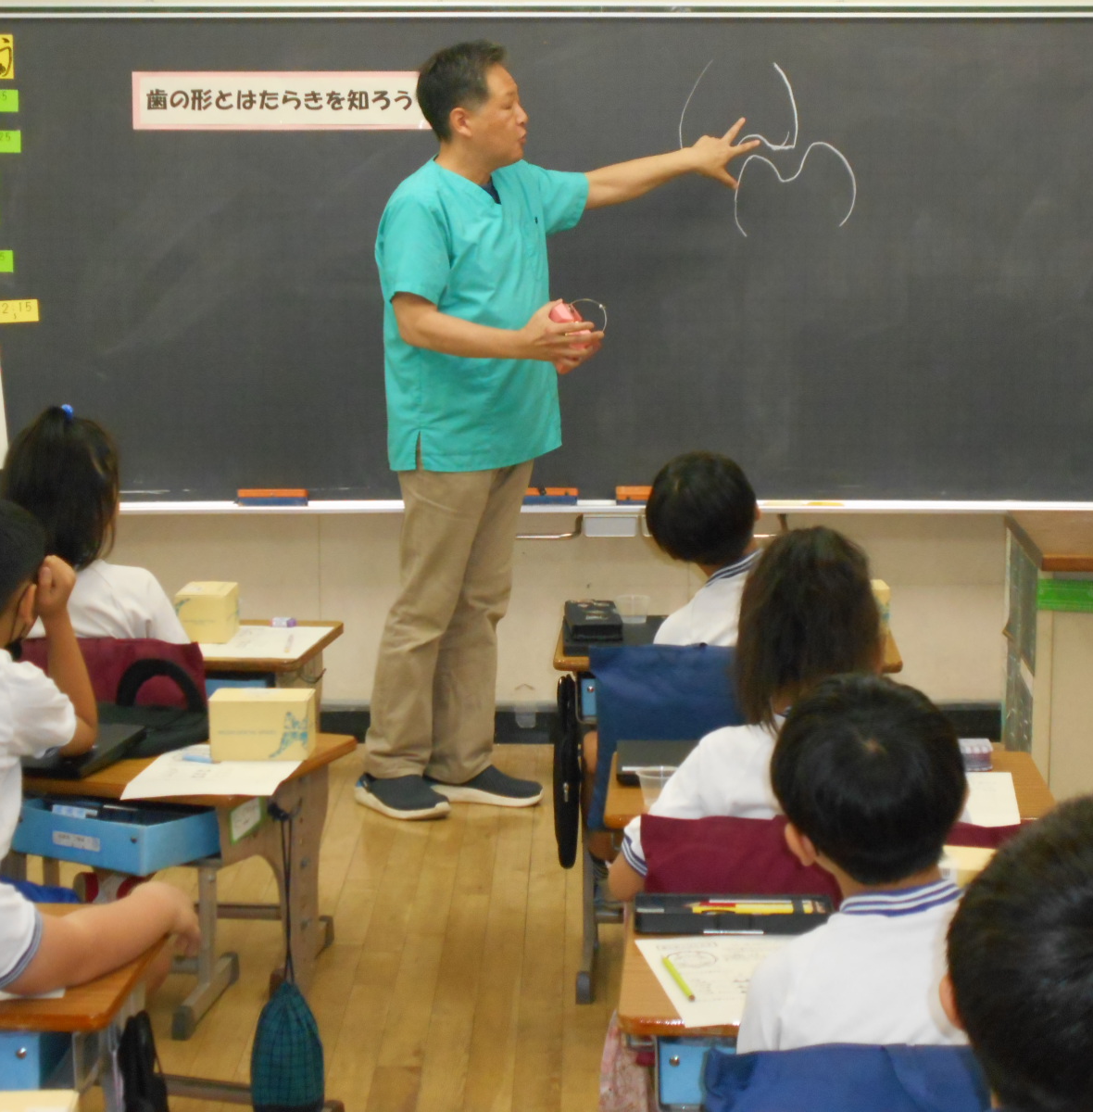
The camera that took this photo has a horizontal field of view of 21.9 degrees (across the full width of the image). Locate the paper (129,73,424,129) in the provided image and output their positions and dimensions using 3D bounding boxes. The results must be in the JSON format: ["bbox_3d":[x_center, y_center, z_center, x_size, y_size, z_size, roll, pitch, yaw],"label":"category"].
[{"bbox_3d":[-0.625,-1.077,6.686,0.710,0.138,0.006,0,8,1],"label":"paper"}]

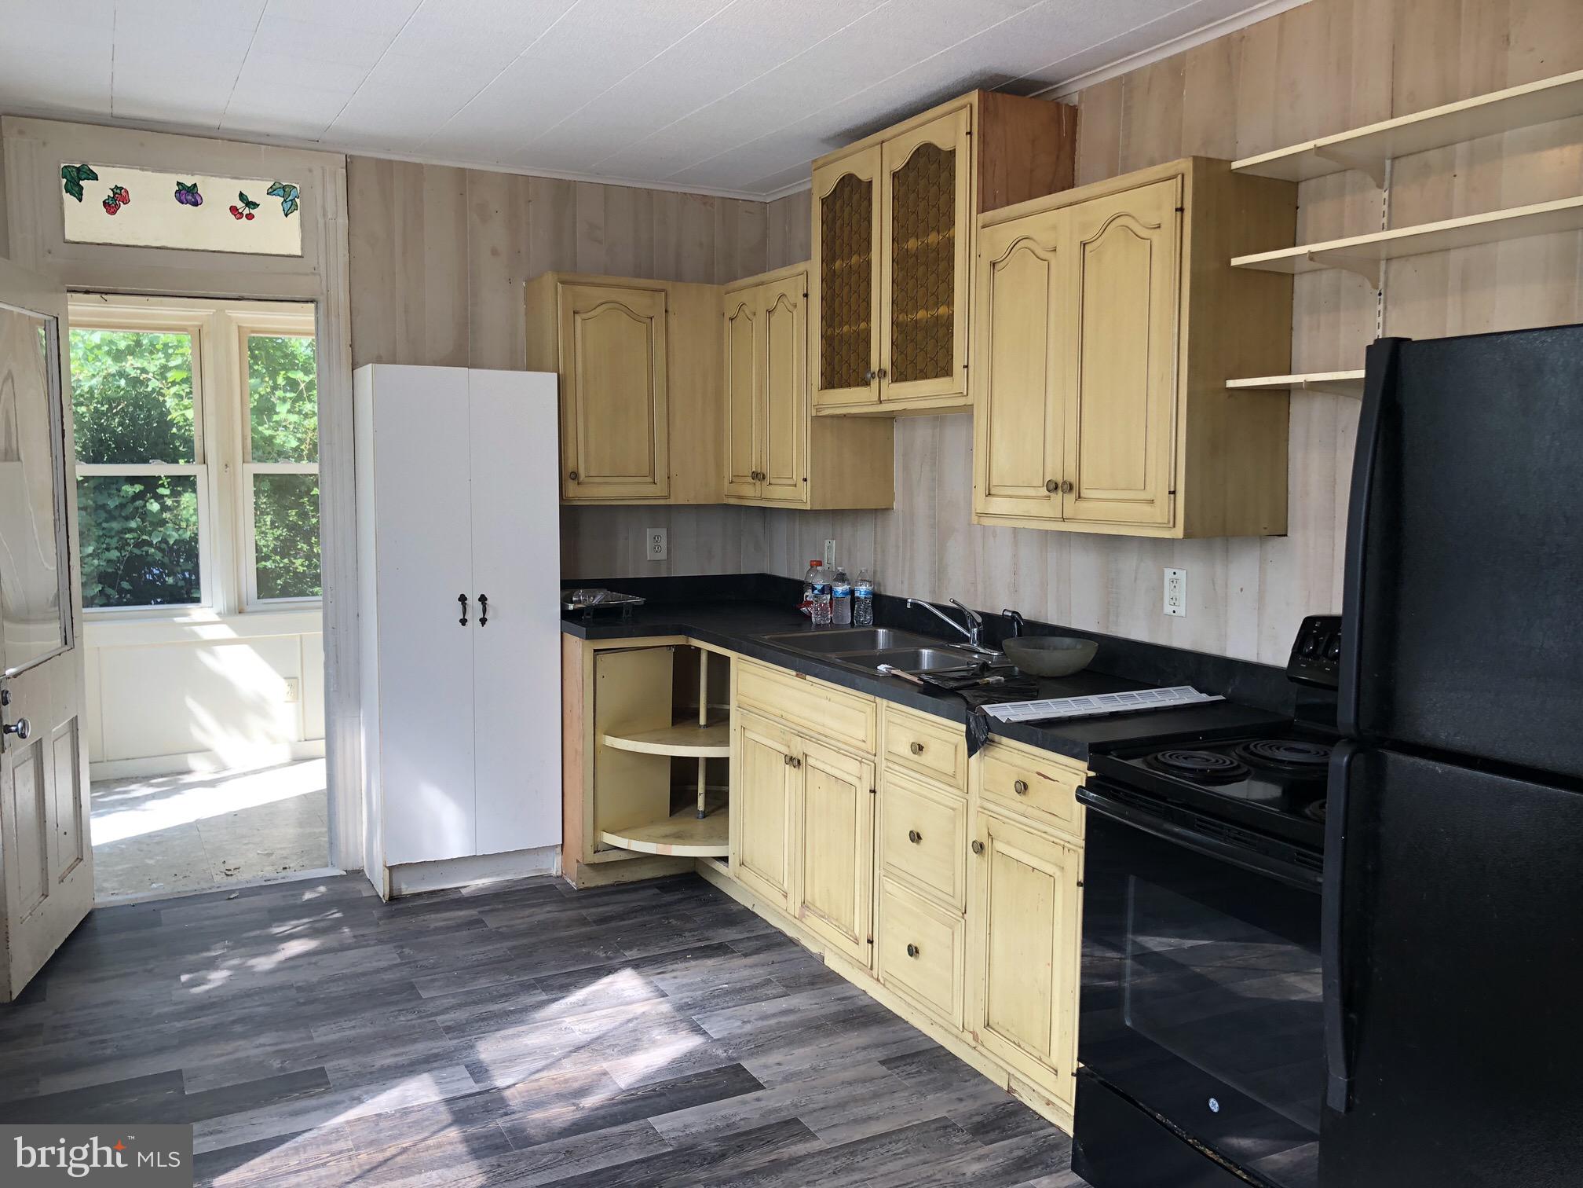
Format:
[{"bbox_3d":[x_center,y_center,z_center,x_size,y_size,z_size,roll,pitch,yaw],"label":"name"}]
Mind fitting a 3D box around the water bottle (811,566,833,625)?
[{"bbox_3d":[0.106,0.003,4.457,0.066,0.200,0.066,0,6,0],"label":"water bottle"}]

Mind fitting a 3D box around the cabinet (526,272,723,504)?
[{"bbox_3d":[-0.599,-0.722,4.640,0.652,0.788,0.300,-3,7,-28],"label":"cabinet"}]

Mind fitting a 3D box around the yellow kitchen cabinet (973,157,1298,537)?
[{"bbox_3d":[0.807,-0.558,3.129,0.328,0.803,0.755,-3,7,-28],"label":"yellow kitchen cabinet"}]

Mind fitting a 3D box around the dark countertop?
[{"bbox_3d":[0.092,0.186,3.768,0.960,0.042,2.650,-3,7,-28],"label":"dark countertop"}]

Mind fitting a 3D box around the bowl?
[{"bbox_3d":[0.691,0.172,3.408,0.256,0.081,0.256,0,6,0],"label":"bowl"}]

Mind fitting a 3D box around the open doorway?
[{"bbox_3d":[-1.932,0.018,4.242,0.740,1.965,0.120,-3,7,-28],"label":"open doorway"}]

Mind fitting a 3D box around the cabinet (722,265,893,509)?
[{"bbox_3d":[0.050,-0.710,4.557,0.328,0.796,0.667,-3,7,-28],"label":"cabinet"}]

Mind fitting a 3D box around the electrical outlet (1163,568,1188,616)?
[{"bbox_3d":[0.943,-0.002,3.159,0.012,0.114,0.075,-3,7,-28],"label":"electrical outlet"}]

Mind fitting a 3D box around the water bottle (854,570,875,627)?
[{"bbox_3d":[0.248,0.006,4.352,0.065,0.200,0.065,0,6,0],"label":"water bottle"}]

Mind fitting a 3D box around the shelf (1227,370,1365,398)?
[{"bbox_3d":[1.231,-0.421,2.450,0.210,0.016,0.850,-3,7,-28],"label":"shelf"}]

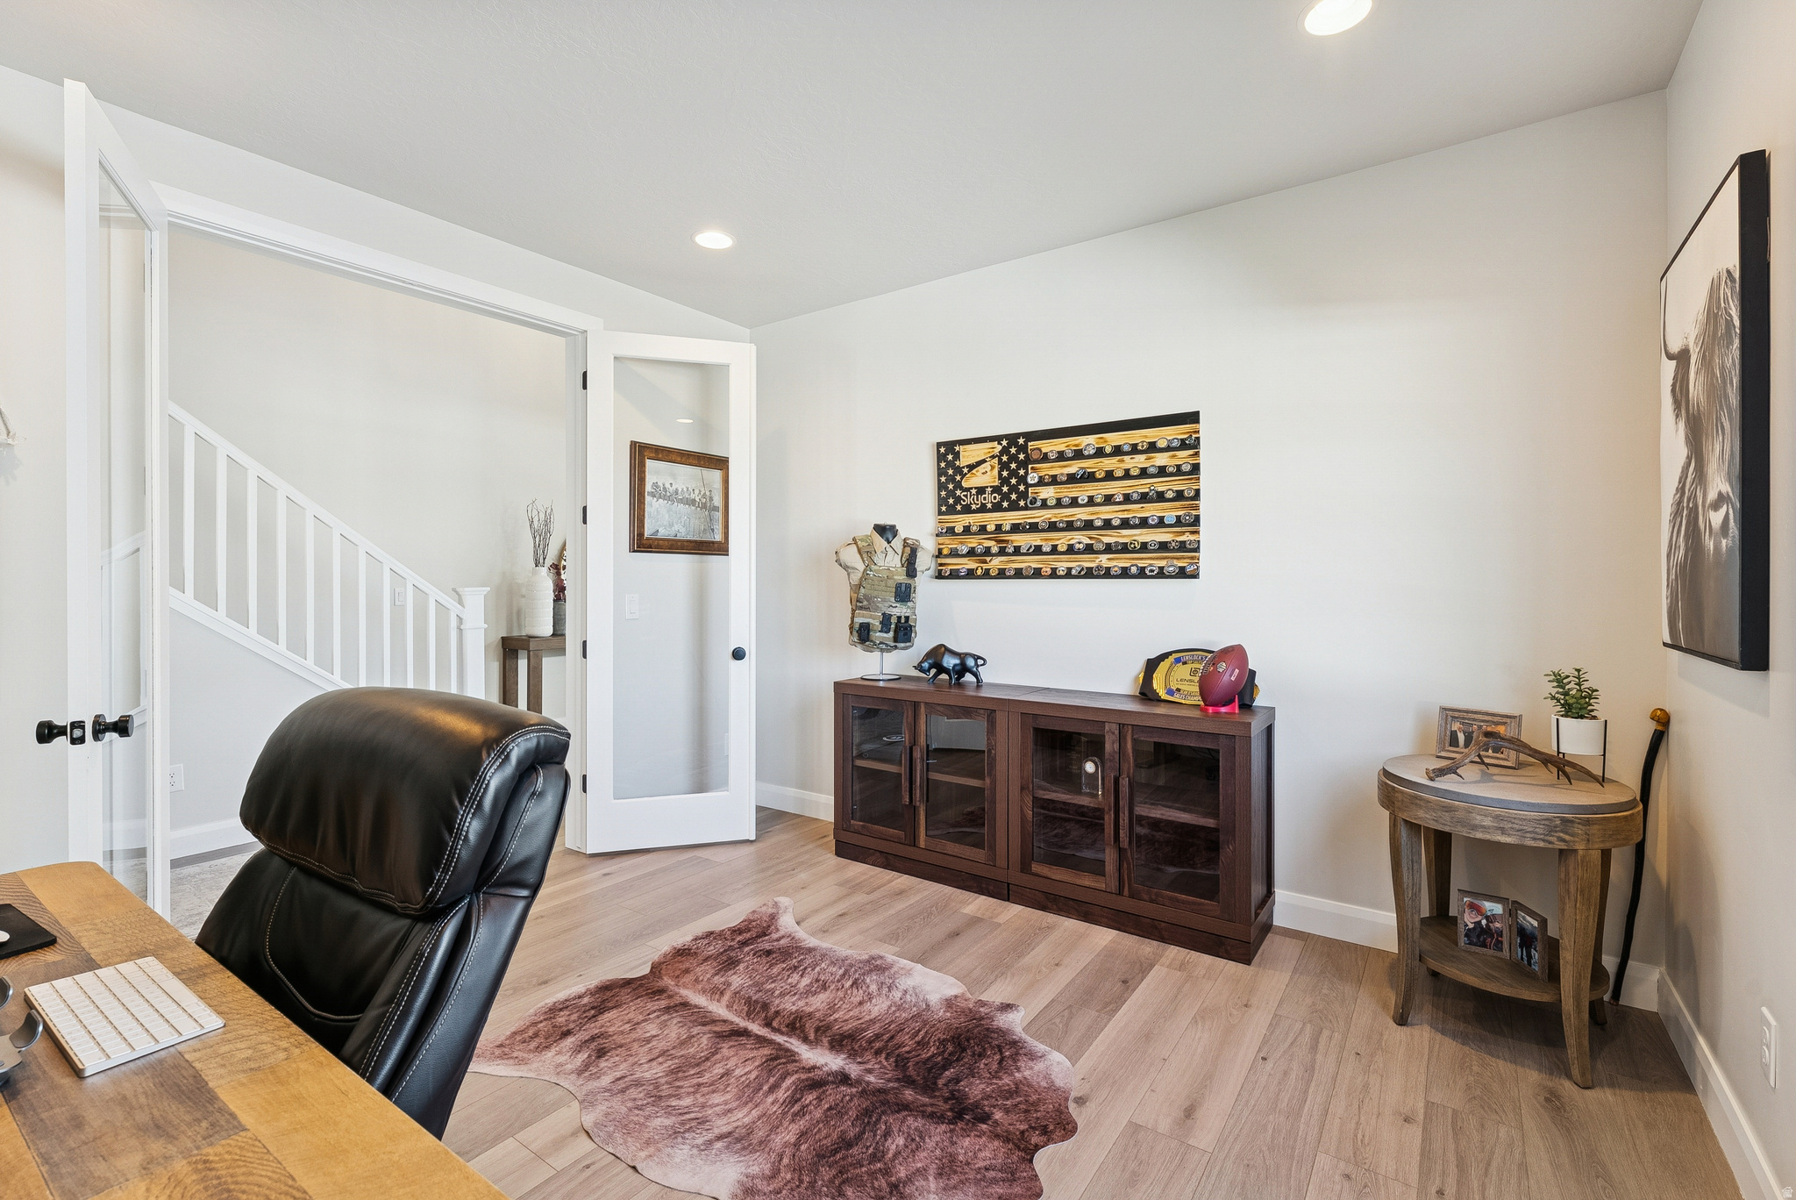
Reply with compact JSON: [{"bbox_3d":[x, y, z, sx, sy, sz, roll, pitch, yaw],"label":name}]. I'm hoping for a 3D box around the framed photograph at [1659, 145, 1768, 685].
[{"bbox_3d":[1.865,-0.366,1.729,0.045,0.998,0.751,0,1,37],"label":"framed photograph"}]

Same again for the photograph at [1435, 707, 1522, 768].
[{"bbox_3d":[1.872,0.439,2.415,0.030,0.174,0.212,15,-9,-38],"label":"photograph"}]

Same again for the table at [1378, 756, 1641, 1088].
[{"bbox_3d":[1.764,0.885,2.187,0.595,0.706,0.595,0,1,35],"label":"table"}]

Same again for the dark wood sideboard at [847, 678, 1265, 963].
[{"bbox_3d":[0.552,0.807,3.180,1.810,0.820,0.380,1,1,36],"label":"dark wood sideboard"}]

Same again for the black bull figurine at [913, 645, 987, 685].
[{"bbox_3d":[0.236,0.308,3.447,0.333,0.181,0.111,0,1,28],"label":"black bull figurine"}]

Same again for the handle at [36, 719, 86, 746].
[{"bbox_3d":[-2.021,0.320,1.804,0.076,0.062,0.062,0,1,-33],"label":"handle"}]

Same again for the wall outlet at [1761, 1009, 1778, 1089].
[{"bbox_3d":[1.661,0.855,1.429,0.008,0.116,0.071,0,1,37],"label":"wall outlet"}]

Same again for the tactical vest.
[{"bbox_3d":[-0.067,-0.035,3.669,0.343,0.565,0.272,0,1,-9],"label":"tactical vest"}]

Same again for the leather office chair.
[{"bbox_3d":[-0.837,0.700,0.806,0.665,1.129,0.726,0,1,33],"label":"leather office chair"}]

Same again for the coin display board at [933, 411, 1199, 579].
[{"bbox_3d":[0.685,-0.421,3.296,1.245,0.670,0.040,0,1,35],"label":"coin display board"}]

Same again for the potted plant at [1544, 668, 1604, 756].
[{"bbox_3d":[2.001,0.330,2.218,0.123,0.257,0.123,0,1,36],"label":"potted plant"}]

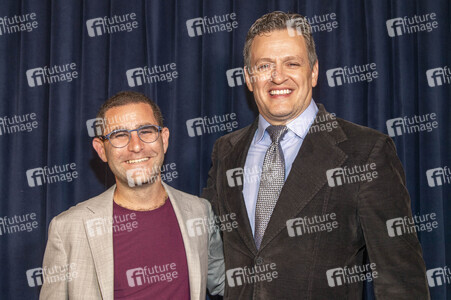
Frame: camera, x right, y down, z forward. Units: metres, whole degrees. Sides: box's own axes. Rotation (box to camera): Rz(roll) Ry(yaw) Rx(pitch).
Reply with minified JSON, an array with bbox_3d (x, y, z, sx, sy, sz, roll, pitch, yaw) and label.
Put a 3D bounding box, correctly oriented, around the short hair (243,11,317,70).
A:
[{"bbox_3d":[0.138,-0.265,1.460,0.180,0.168,0.205,-3,-2,10],"label":"short hair"}]

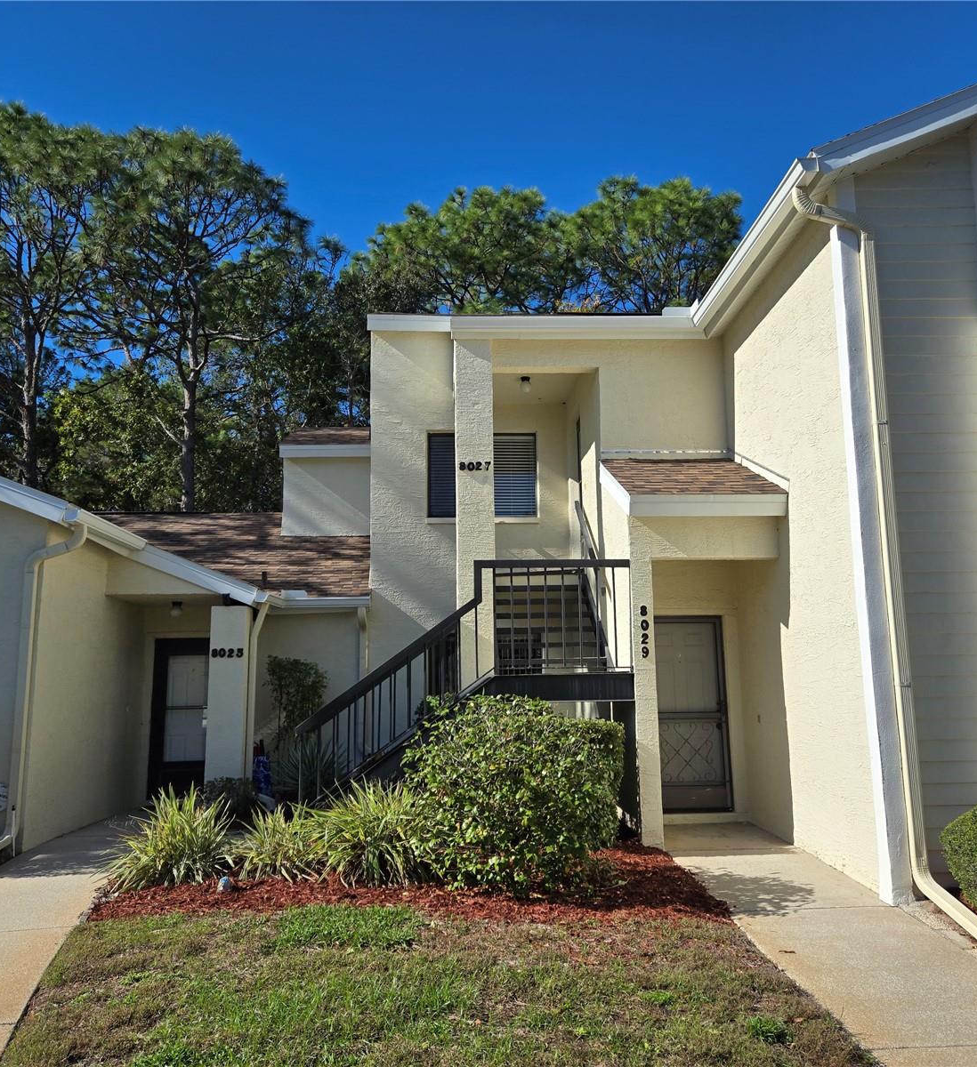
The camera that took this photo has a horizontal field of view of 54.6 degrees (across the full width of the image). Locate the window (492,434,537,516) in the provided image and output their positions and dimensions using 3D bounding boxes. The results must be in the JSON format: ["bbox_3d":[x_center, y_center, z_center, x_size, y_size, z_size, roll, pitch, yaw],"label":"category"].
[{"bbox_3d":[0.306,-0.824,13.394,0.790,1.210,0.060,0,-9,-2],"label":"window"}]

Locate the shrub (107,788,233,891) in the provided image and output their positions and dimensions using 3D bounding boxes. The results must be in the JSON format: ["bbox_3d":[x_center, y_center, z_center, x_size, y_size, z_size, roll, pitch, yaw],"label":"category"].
[{"bbox_3d":[-2.693,2.528,8.060,1.040,0.770,1.050,0,-9,-3],"label":"shrub"}]

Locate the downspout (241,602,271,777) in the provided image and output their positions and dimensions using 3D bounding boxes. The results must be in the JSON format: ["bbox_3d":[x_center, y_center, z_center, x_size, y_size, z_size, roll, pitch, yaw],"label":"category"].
[{"bbox_3d":[-2.622,1.950,10.791,0.220,2.300,0.200,0,-9,-2],"label":"downspout"}]

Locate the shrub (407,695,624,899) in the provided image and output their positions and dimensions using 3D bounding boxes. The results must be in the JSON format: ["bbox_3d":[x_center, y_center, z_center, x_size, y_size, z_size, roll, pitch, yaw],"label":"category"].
[{"bbox_3d":[0.216,2.091,7.857,1.800,1.520,1.350,0,-9,-3],"label":"shrub"}]

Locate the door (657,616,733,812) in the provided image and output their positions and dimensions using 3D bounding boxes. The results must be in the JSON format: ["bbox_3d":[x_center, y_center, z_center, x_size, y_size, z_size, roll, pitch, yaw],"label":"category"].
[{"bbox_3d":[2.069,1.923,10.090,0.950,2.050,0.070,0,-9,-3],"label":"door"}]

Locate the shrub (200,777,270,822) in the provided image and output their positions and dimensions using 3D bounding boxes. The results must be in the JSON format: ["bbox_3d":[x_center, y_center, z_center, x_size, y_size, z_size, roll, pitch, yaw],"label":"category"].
[{"bbox_3d":[-2.678,2.823,9.999,0.720,0.480,0.620,0,-9,-2],"label":"shrub"}]

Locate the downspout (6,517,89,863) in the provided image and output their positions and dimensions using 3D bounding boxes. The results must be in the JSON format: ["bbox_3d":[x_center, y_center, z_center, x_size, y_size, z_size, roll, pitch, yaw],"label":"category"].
[{"bbox_3d":[-4.217,1.396,9.017,0.620,3.160,0.240,0,-9,-3],"label":"downspout"}]

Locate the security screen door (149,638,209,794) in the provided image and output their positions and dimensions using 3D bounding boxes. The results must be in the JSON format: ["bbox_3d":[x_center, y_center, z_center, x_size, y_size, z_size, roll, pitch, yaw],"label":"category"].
[{"bbox_3d":[-3.948,2.393,12.303,0.900,2.060,0.060,0,-9,-3],"label":"security screen door"}]

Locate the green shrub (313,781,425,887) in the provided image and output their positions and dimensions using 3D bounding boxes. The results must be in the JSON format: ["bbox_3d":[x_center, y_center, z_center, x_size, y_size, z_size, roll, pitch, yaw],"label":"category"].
[{"bbox_3d":[-0.951,2.344,7.555,0.900,0.720,0.850,0,-9,-2],"label":"green shrub"}]

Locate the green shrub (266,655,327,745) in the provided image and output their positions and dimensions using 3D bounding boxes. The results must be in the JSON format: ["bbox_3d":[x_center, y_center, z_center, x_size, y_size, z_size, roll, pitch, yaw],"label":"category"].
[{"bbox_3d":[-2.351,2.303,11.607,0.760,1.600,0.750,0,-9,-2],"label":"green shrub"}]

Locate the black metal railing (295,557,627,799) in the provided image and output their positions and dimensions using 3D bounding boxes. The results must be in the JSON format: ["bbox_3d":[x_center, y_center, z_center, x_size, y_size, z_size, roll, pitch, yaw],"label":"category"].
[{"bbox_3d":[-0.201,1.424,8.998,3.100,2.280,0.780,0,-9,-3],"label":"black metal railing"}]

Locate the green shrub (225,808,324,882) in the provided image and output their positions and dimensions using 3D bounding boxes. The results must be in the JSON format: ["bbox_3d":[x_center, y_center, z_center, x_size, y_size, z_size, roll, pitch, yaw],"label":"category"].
[{"bbox_3d":[-1.819,2.633,8.133,0.830,0.560,0.850,0,-9,-3],"label":"green shrub"}]

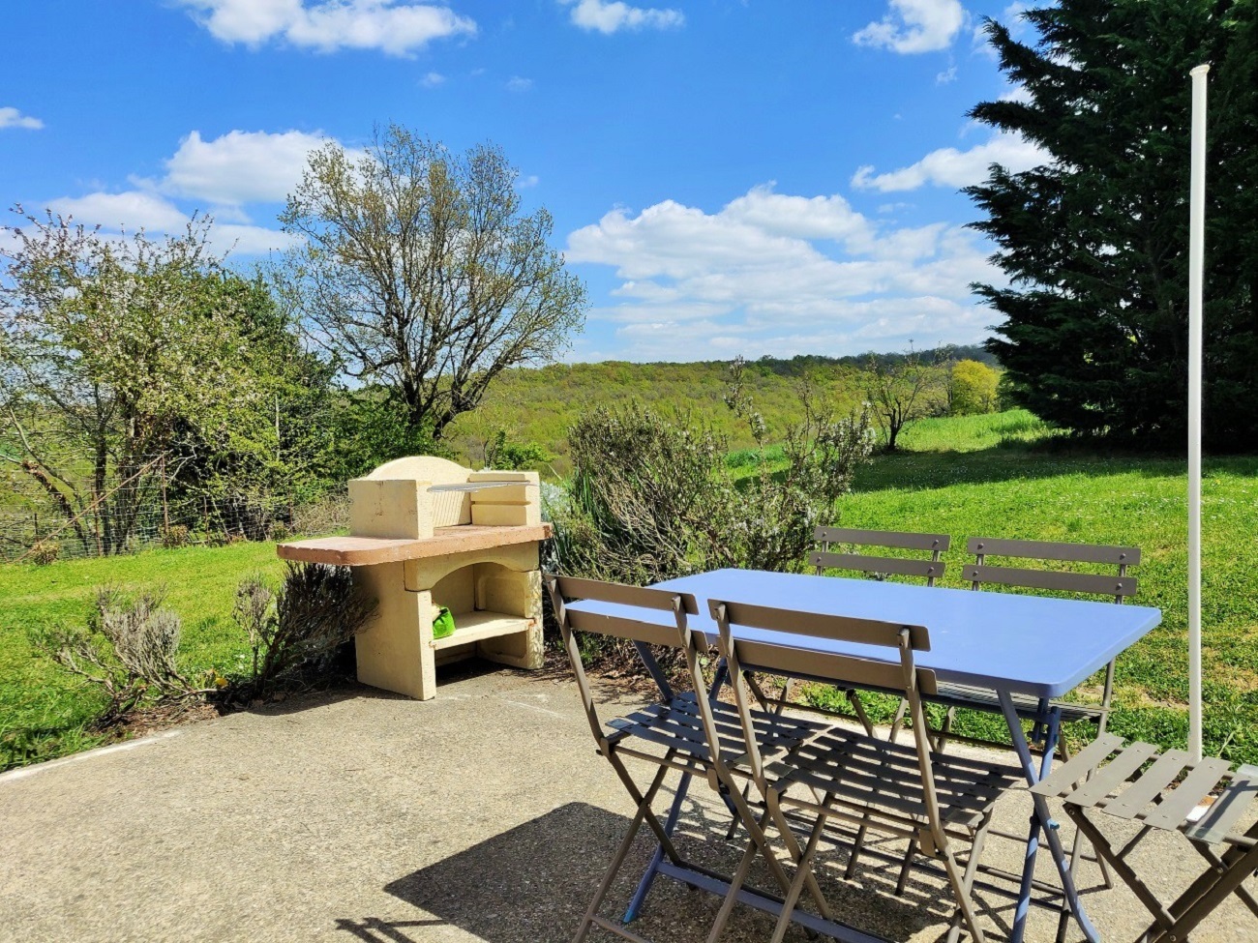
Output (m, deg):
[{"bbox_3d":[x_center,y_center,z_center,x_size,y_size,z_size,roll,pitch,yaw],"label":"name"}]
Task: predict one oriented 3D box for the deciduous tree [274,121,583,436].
[{"bbox_3d":[-4.039,-3.402,19.000,6.200,7.600,5.800,-1,2,0],"label":"deciduous tree"}]

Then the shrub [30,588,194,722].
[{"bbox_3d":[-2.206,0.774,3.880,0.620,0.530,0.550,-1,2,0],"label":"shrub"}]

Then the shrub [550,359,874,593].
[{"bbox_3d":[0.463,0.163,4.950,1.600,1.500,1.300,-1,2,0],"label":"shrub"}]

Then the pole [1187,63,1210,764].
[{"bbox_3d":[1.646,-0.076,2.633,0.060,2.166,0.060,-1,2,0],"label":"pole"}]

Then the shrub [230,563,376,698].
[{"bbox_3d":[-1.516,0.732,4.240,0.620,0.600,0.580,-1,2,0],"label":"shrub"}]

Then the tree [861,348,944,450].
[{"bbox_3d":[9.087,-2.353,30.000,2.700,3.350,2.600,-1,2,0],"label":"tree"}]

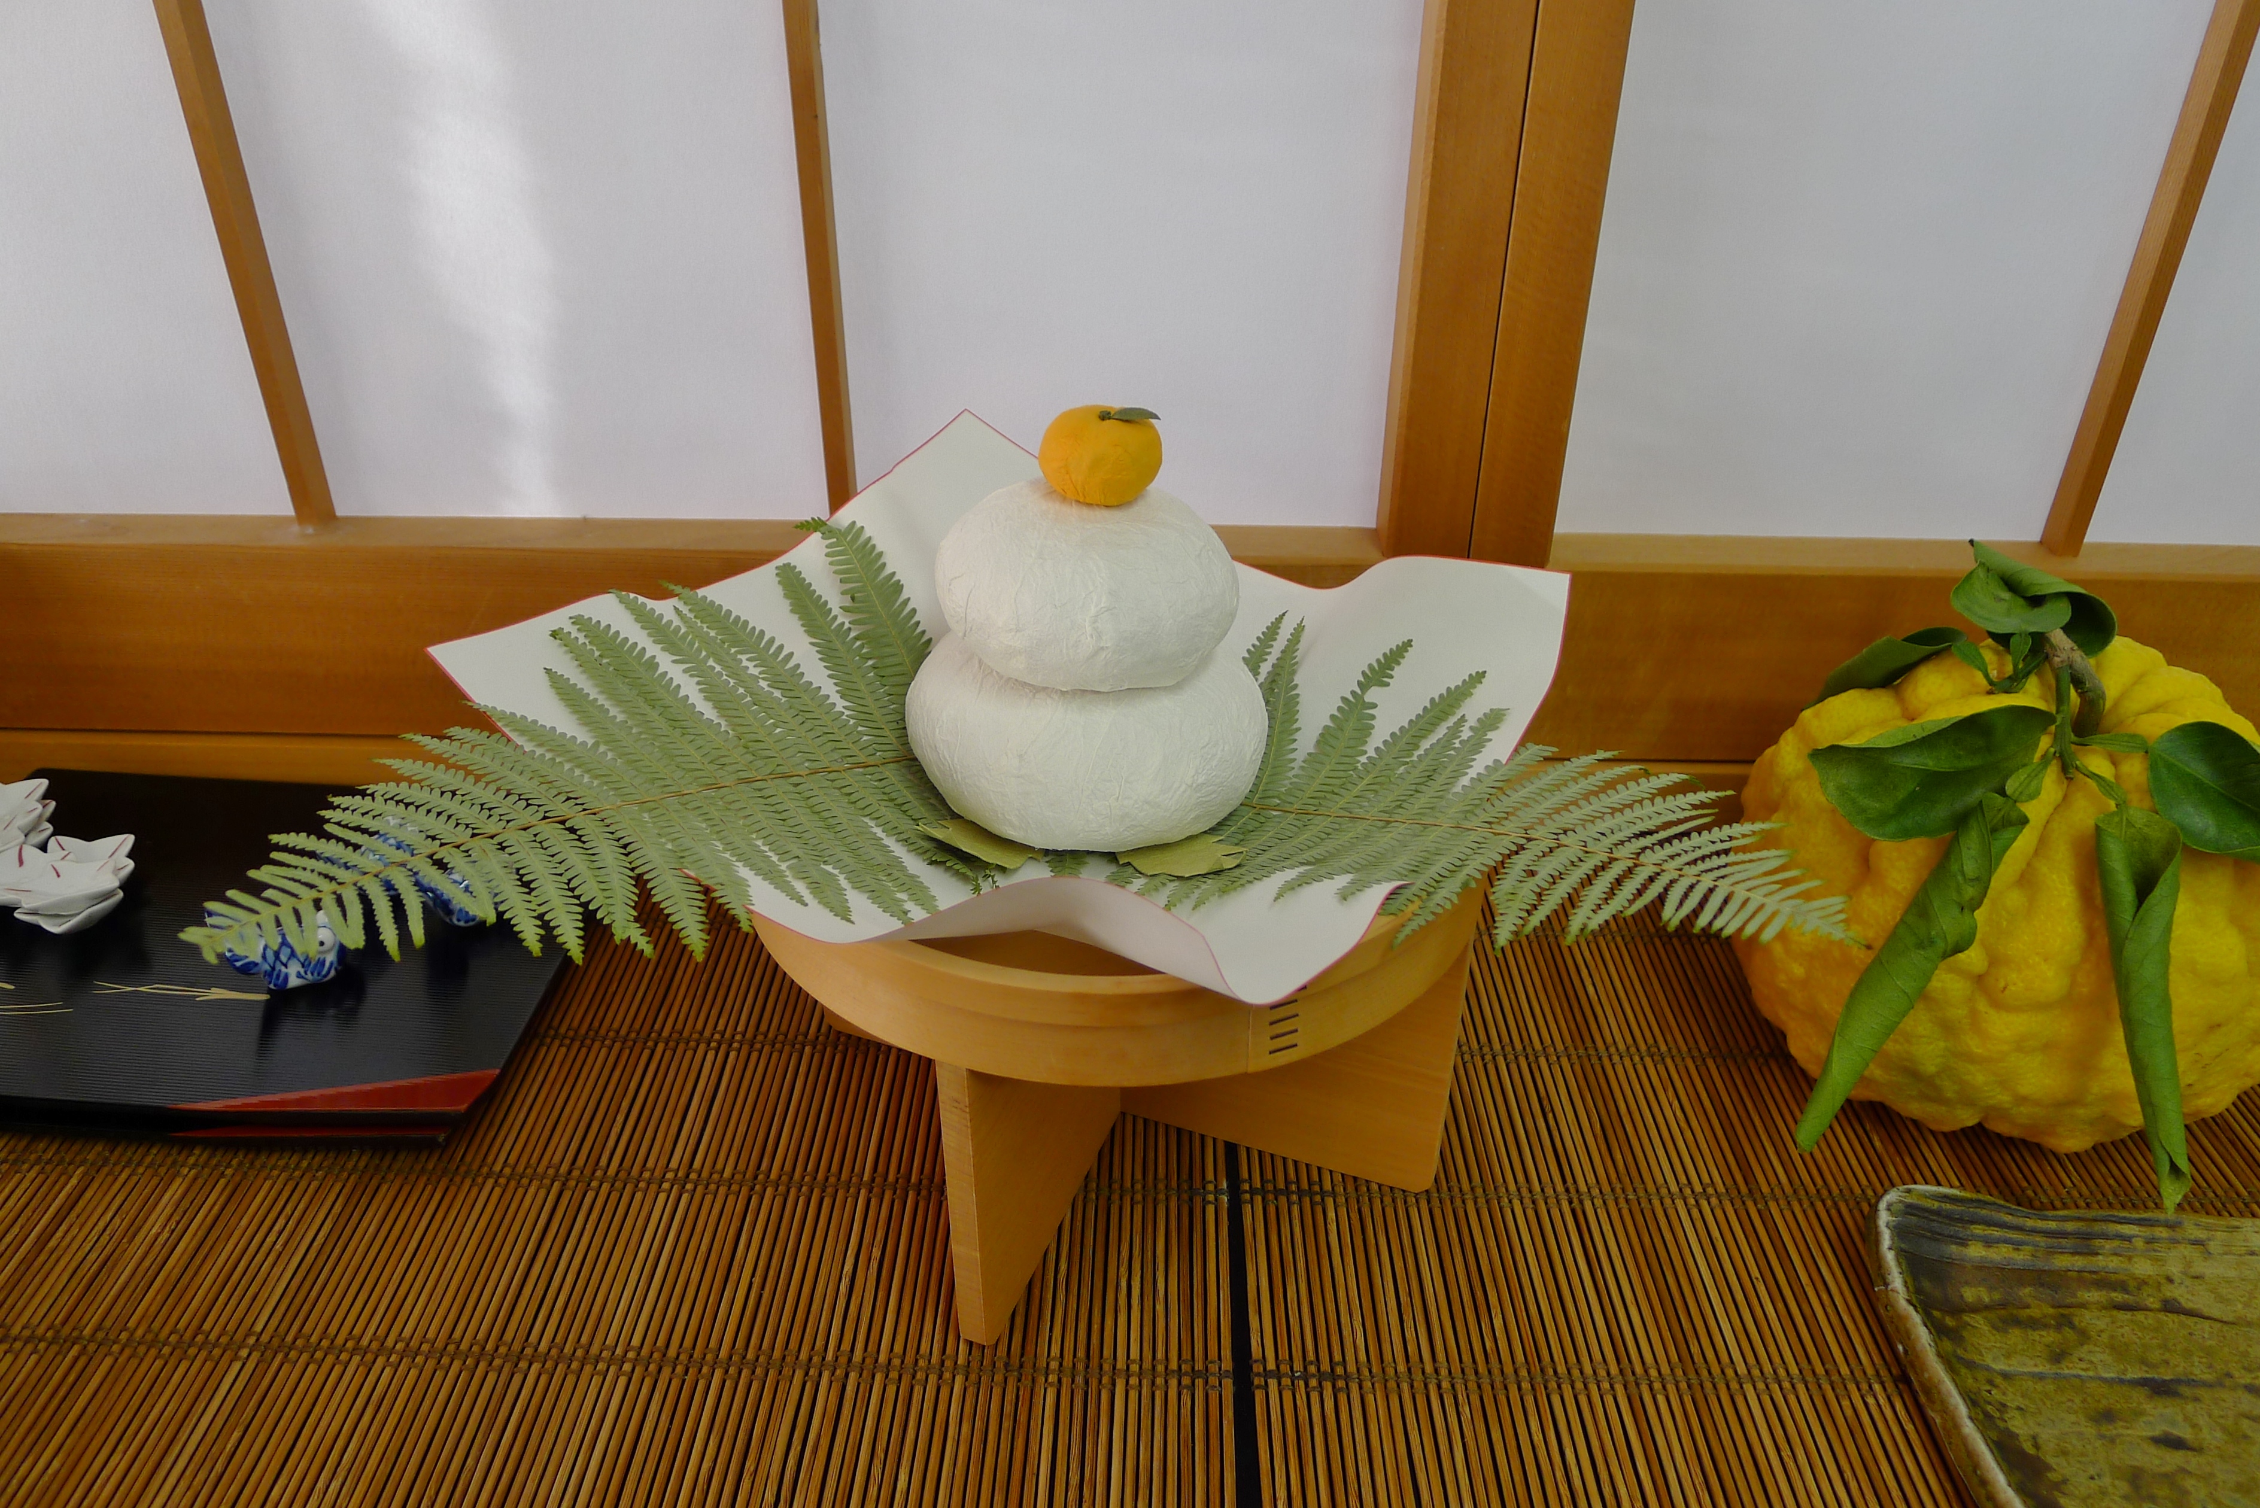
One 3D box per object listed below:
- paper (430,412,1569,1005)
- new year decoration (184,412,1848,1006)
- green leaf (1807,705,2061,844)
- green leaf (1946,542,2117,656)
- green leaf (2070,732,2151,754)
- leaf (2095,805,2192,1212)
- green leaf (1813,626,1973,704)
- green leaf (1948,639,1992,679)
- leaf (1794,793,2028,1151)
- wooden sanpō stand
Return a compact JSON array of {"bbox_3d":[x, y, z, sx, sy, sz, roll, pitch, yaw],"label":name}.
[{"bbox_3d":[-0.017,-0.024,0.428,0.238,0.074,0.239,14,32,23],"label":"paper"},{"bbox_3d":[-0.026,-0.036,0.429,0.439,0.127,0.248,1,29,0],"label":"new year decoration"},{"bbox_3d":[0.215,0.003,0.407,0.060,0.015,0.032,-14,53,34],"label":"green leaf"},{"bbox_3d":[0.235,-0.040,0.392,0.040,0.026,0.025,1,29,0],"label":"green leaf"},{"bbox_3d":[0.249,-0.003,0.382,0.019,0.006,0.008,1,29,0],"label":"green leaf"},{"bbox_3d":[0.263,0.068,0.387,0.021,0.113,0.017,-12,12,7],"label":"leaf"},{"bbox_3d":[0.217,-0.024,0.432,0.045,0.013,0.020,-21,37,47],"label":"green leaf"},{"bbox_3d":[0.221,-0.024,0.395,0.012,0.011,0.011,12,31,19],"label":"green leaf"},{"bbox_3d":[0.205,0.061,0.399,0.021,0.109,0.018,19,18,-10],"label":"leaf"},{"bbox_3d":[-0.004,0.057,0.457,0.214,0.126,0.214,11,31,17],"label":"wooden sanpō stand"}]

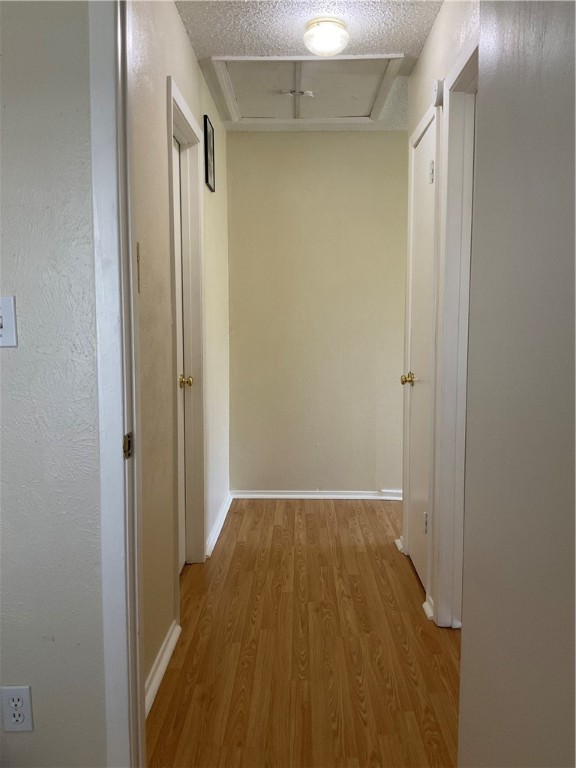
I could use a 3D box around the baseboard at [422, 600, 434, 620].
[{"bbox_3d":[0.589,0.918,2.668,0.033,0.064,0.120,0,5,1],"label":"baseboard"}]

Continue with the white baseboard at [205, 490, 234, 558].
[{"bbox_3d":[-0.399,0.805,3.868,0.033,0.064,1.100,0,5,1],"label":"white baseboard"}]

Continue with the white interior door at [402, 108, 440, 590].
[{"bbox_3d":[0.627,-0.116,3.000,0.050,2.050,0.510,0,5,1],"label":"white interior door"}]

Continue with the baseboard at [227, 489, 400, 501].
[{"bbox_3d":[0.195,0.754,4.393,1.200,0.062,0.033,0,5,1],"label":"baseboard"}]

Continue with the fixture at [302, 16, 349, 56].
[{"bbox_3d":[0.161,-1.442,2.726,0.197,0.132,0.197,0,5,1],"label":"fixture"}]

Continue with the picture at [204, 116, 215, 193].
[{"bbox_3d":[-0.413,-1.211,3.415,0.021,0.337,0.270,0,5,1],"label":"picture"}]

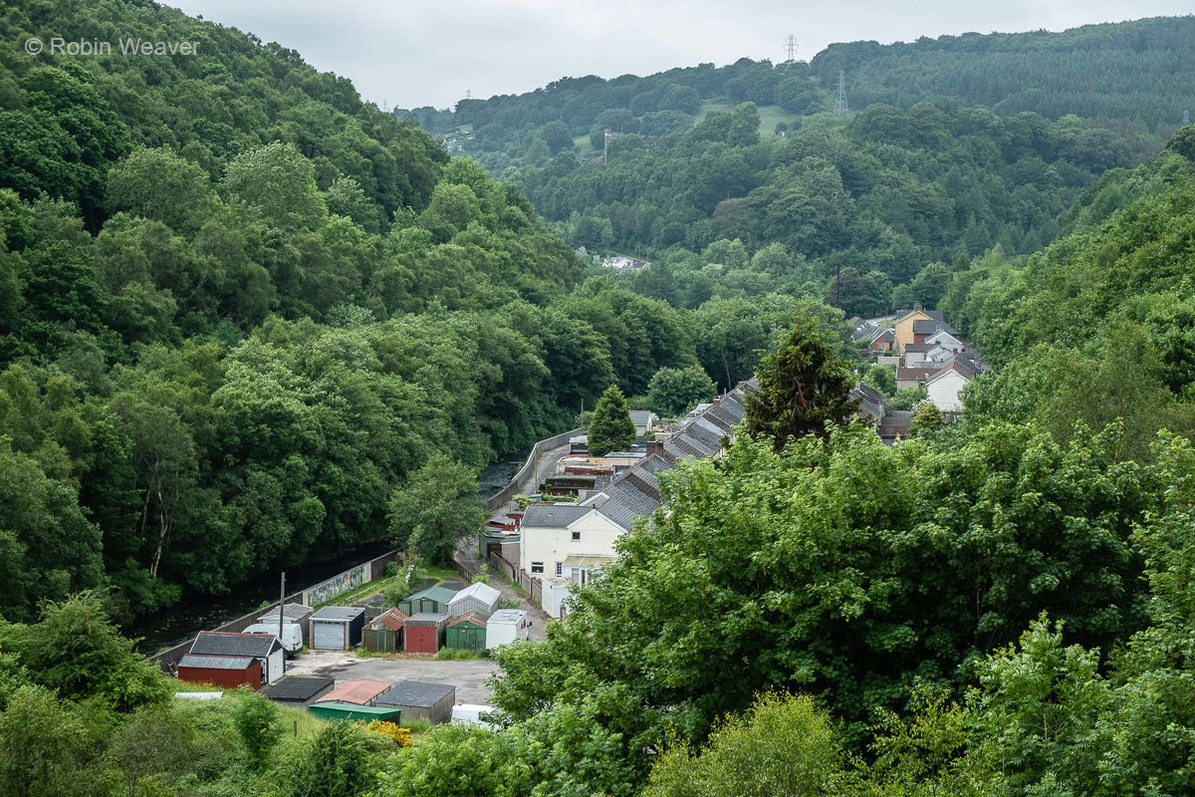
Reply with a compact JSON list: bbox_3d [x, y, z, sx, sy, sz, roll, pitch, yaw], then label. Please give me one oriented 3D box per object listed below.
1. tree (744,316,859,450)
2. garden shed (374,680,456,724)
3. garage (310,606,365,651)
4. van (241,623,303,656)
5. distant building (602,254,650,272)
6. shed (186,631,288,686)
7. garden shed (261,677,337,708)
[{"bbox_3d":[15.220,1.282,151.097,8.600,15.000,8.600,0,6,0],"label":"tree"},{"bbox_3d":[-11.404,19.695,127.753,3.600,2.200,5.100,2,7,14],"label":"garden shed"},{"bbox_3d":[-19.209,17.026,149.869,3.080,2.260,4.780,1,5,7],"label":"garage"},{"bbox_3d":[-24.197,17.394,147.692,4.950,2.300,2.000,1,7,12],"label":"van"},{"bbox_3d":[10.840,-51.023,760.000,15.500,6.500,9.000,3,5,30],"label":"distant building"},{"bbox_3d":[-24.855,17.842,140.380,5.750,3.050,3.600,1,7,13],"label":"shed"},{"bbox_3d":[-18.615,19.063,125.614,3.130,2.210,5.300,1,5,10],"label":"garden shed"}]

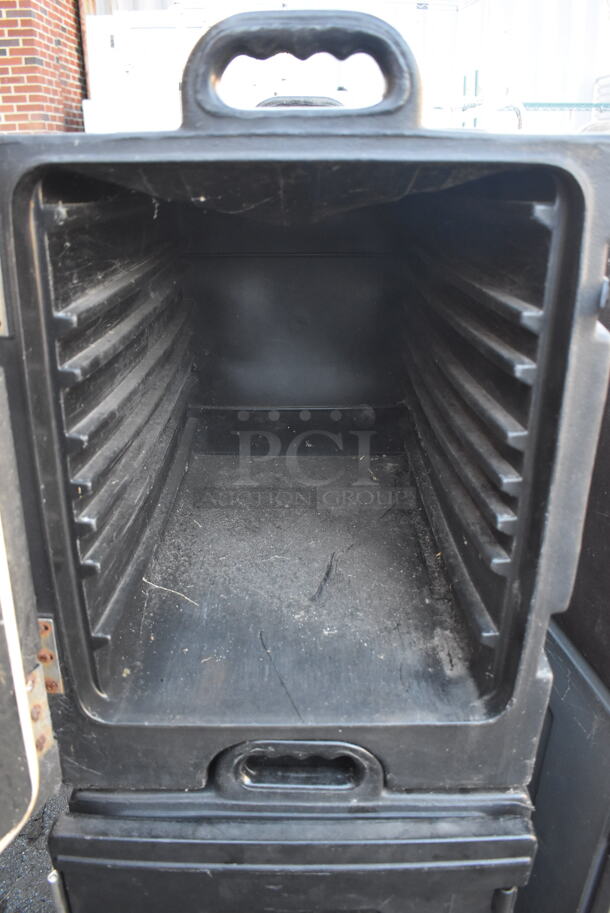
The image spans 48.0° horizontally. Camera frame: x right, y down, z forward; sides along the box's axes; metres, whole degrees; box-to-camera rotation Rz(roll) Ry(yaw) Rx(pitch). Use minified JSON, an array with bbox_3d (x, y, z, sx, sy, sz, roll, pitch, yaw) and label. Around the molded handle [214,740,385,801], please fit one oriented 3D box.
[{"bbox_3d":[-0.005,0.260,0.606,0.146,0.067,0.048,0,21,0],"label":"molded handle"}]

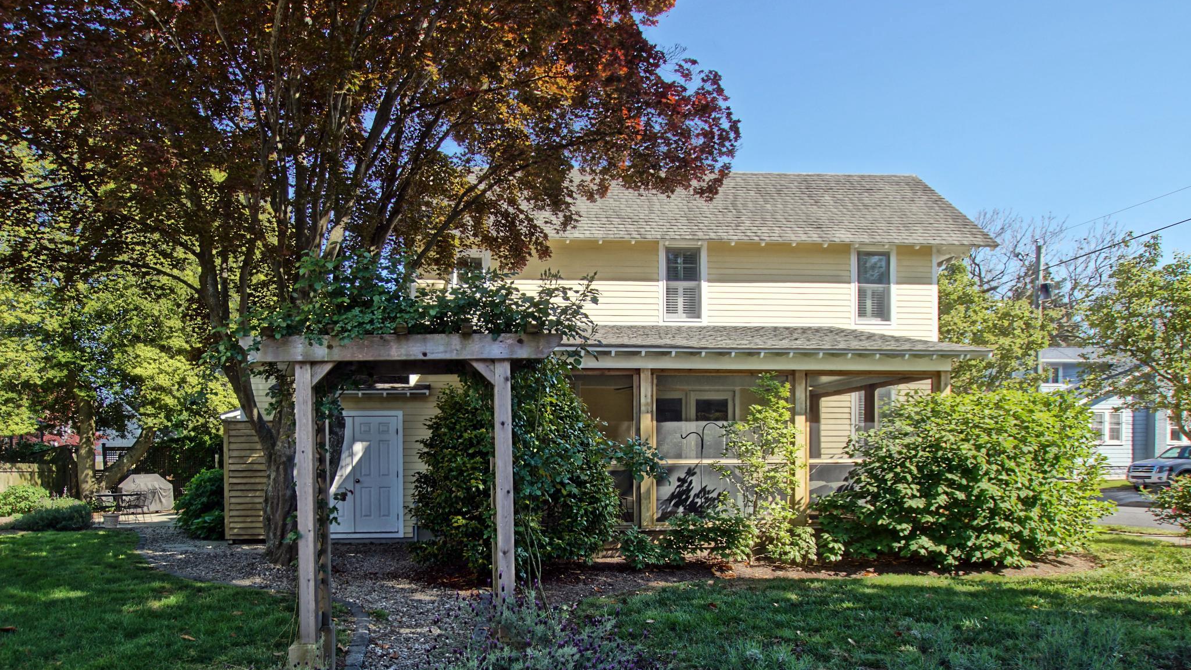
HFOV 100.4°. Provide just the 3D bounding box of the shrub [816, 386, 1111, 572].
[{"bbox_3d":[4.250,1.680,5.850,3.000,2.000,2.100,0,-5,0],"label":"shrub"}]

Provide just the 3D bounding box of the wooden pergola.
[{"bbox_3d":[-1.520,1.330,4.220,2.400,2.620,0.900,1,-5,-12],"label":"wooden pergola"}]

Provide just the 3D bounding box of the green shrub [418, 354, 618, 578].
[{"bbox_3d":[-0.880,1.440,5.650,2.200,2.400,2.000,0,-5,0],"label":"green shrub"}]

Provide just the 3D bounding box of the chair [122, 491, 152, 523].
[{"bbox_3d":[-11.700,4.360,12.650,0.600,0.840,0.580,3,-5,-29],"label":"chair"}]

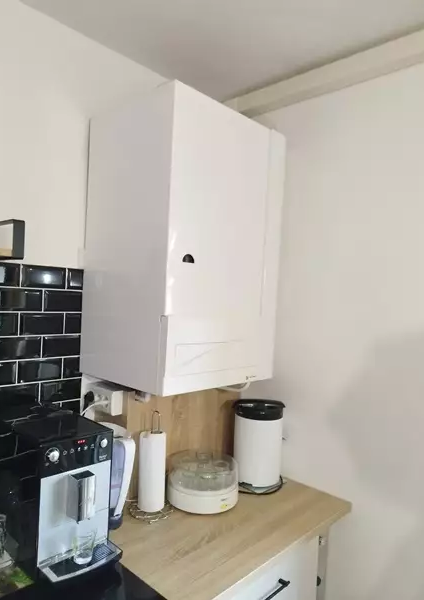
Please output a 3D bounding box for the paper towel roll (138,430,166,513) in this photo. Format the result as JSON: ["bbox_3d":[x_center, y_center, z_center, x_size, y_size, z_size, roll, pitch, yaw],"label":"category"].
[{"bbox_3d":[-0.185,0.535,1.307,0.083,0.229,0.083,3,0,0],"label":"paper towel roll"}]

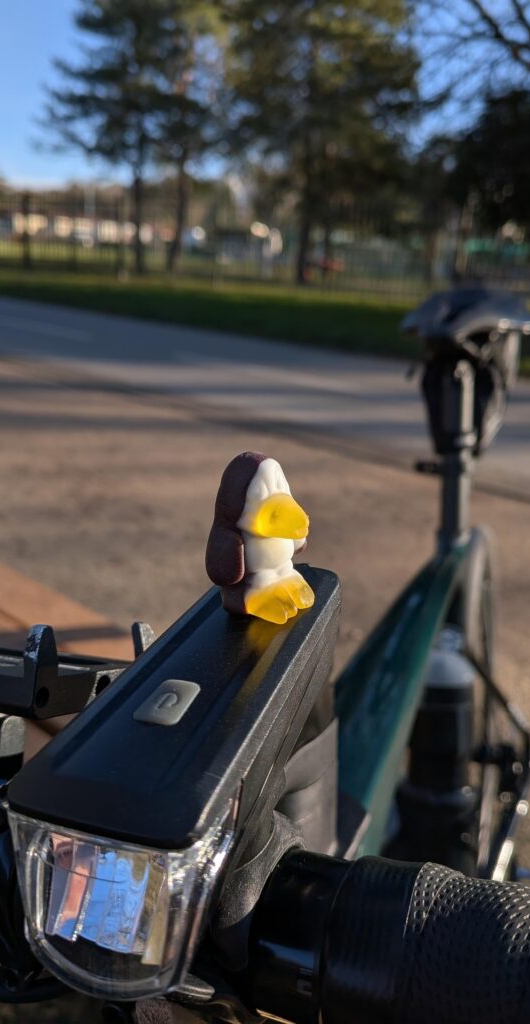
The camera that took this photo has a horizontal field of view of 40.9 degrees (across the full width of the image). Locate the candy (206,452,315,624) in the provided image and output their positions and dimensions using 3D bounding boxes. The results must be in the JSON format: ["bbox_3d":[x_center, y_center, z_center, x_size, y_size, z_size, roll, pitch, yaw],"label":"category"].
[{"bbox_3d":[-0.001,0.005,0.184,0.026,0.040,0.025,19,25,37],"label":"candy"}]

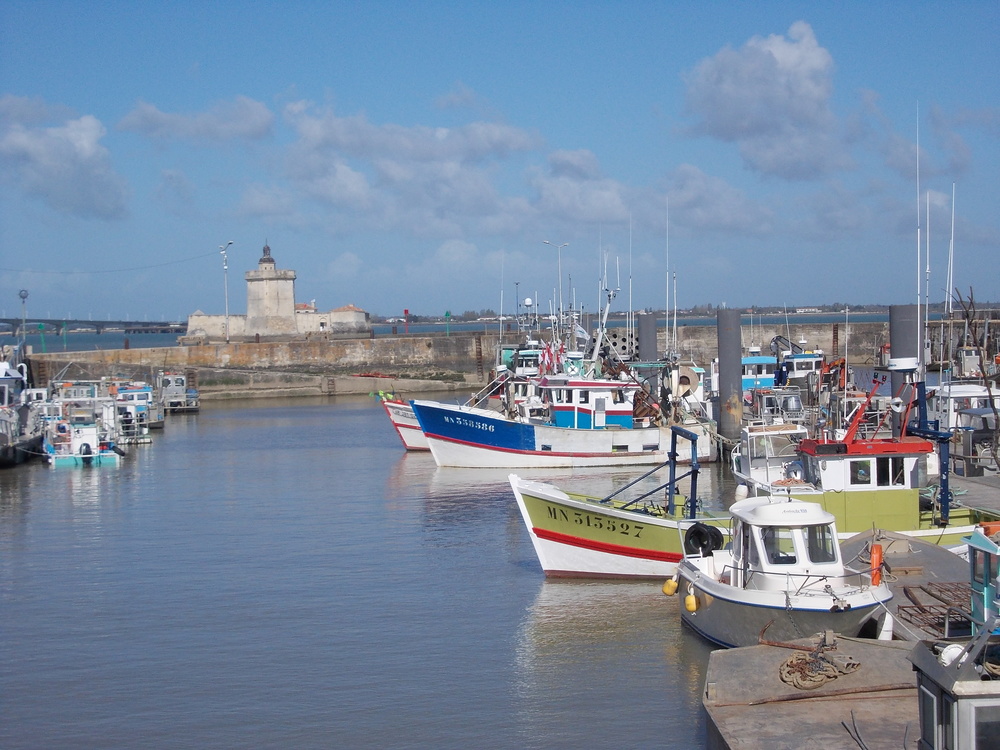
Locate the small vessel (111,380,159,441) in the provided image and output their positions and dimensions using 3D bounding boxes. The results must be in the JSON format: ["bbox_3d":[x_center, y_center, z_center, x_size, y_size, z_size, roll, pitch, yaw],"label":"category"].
[{"bbox_3d":[-17.648,1.680,98.500,2.200,2.900,7.000,-2,2,-11],"label":"small vessel"}]

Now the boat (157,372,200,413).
[{"bbox_3d":[-20.690,0.928,132.000,2.650,2.650,7.000,-2,2,-10],"label":"boat"}]

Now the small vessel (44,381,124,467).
[{"bbox_3d":[-16.975,1.869,84.200,2.950,3.300,7.000,-2,2,-11],"label":"small vessel"}]

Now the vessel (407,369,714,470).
[{"bbox_3d":[2.384,1.551,75.800,11.200,3.500,3.900,-1,2,3],"label":"vessel"}]

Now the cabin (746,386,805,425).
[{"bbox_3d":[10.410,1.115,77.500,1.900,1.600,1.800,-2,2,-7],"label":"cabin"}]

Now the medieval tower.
[{"bbox_3d":[-66.508,-25.089,597.000,15.000,26.900,14.500,-2,2,-6],"label":"medieval tower"}]

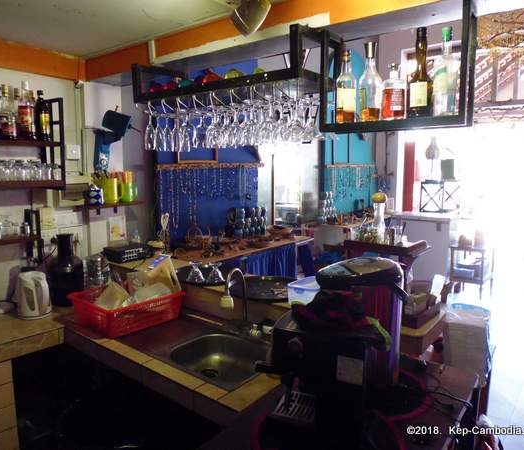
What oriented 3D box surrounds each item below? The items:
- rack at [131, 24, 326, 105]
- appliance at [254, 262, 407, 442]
[{"bbox_3d":[-0.182,-0.713,1.990,1.040,0.200,0.285,6,9,37],"label":"rack"},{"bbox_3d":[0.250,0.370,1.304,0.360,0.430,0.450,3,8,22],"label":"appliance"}]

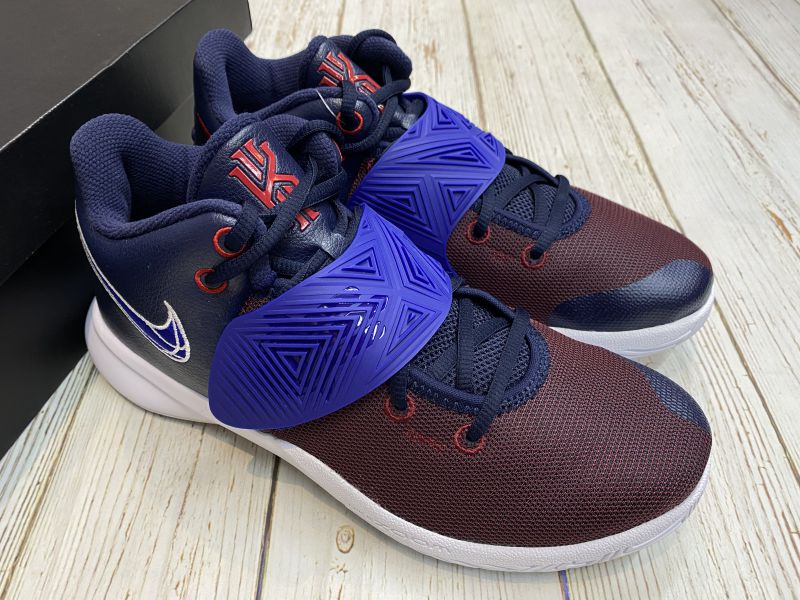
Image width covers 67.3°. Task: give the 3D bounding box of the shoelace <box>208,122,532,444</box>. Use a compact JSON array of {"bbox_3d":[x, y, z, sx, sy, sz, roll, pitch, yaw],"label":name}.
[{"bbox_3d":[-0.004,-0.007,0.223,0.118,0.095,0.078,15,50,13],"label":"shoelace"}]

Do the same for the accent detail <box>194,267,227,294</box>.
[{"bbox_3d":[-0.065,-0.006,0.206,0.012,0.012,0.003,10,21,9],"label":"accent detail"}]

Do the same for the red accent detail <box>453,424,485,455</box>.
[{"bbox_3d":[0.025,0.051,0.222,0.012,0.003,0.012,5,92,5],"label":"red accent detail"}]

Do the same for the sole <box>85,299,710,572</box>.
[{"bbox_3d":[-0.014,0.037,0.273,0.297,0.047,0.114,15,50,13],"label":"sole"}]

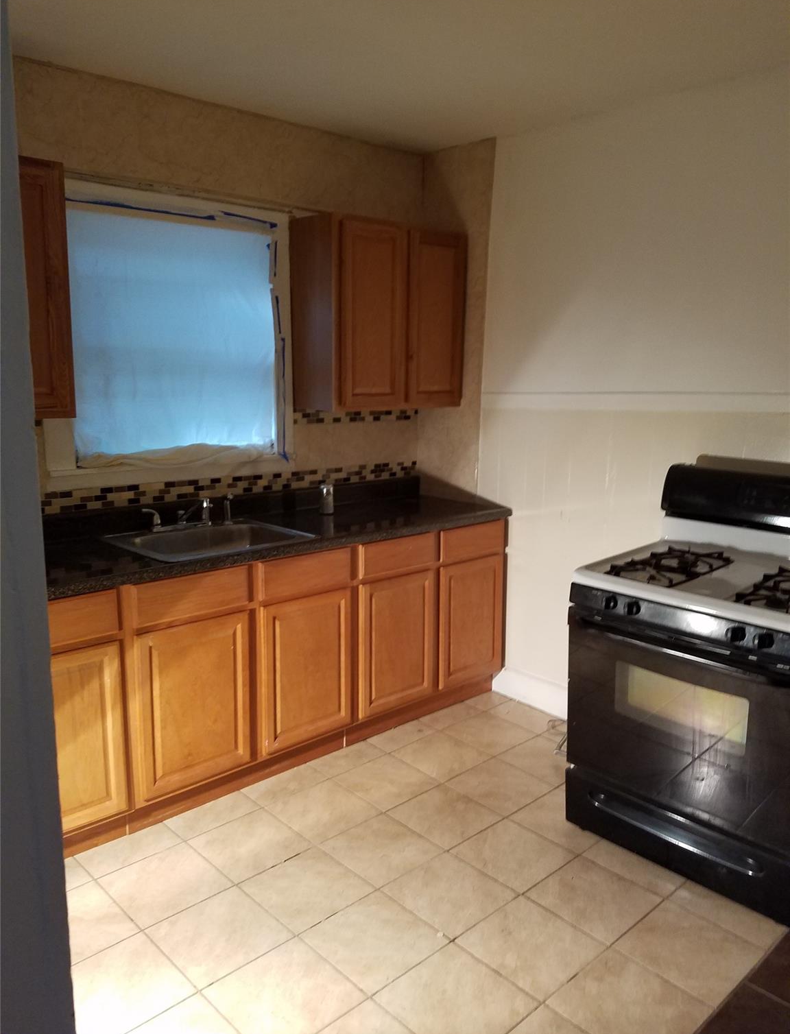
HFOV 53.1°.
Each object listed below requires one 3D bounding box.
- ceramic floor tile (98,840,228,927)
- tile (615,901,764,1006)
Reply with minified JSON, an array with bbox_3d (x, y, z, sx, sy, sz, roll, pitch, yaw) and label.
[{"bbox_3d":[-0.688,1.110,2.392,0.299,0.010,0.299,-9,14,-42],"label":"ceramic floor tile"},{"bbox_3d":[0.794,1.170,2.139,0.299,0.010,0.299,-9,14,-42],"label":"tile"}]

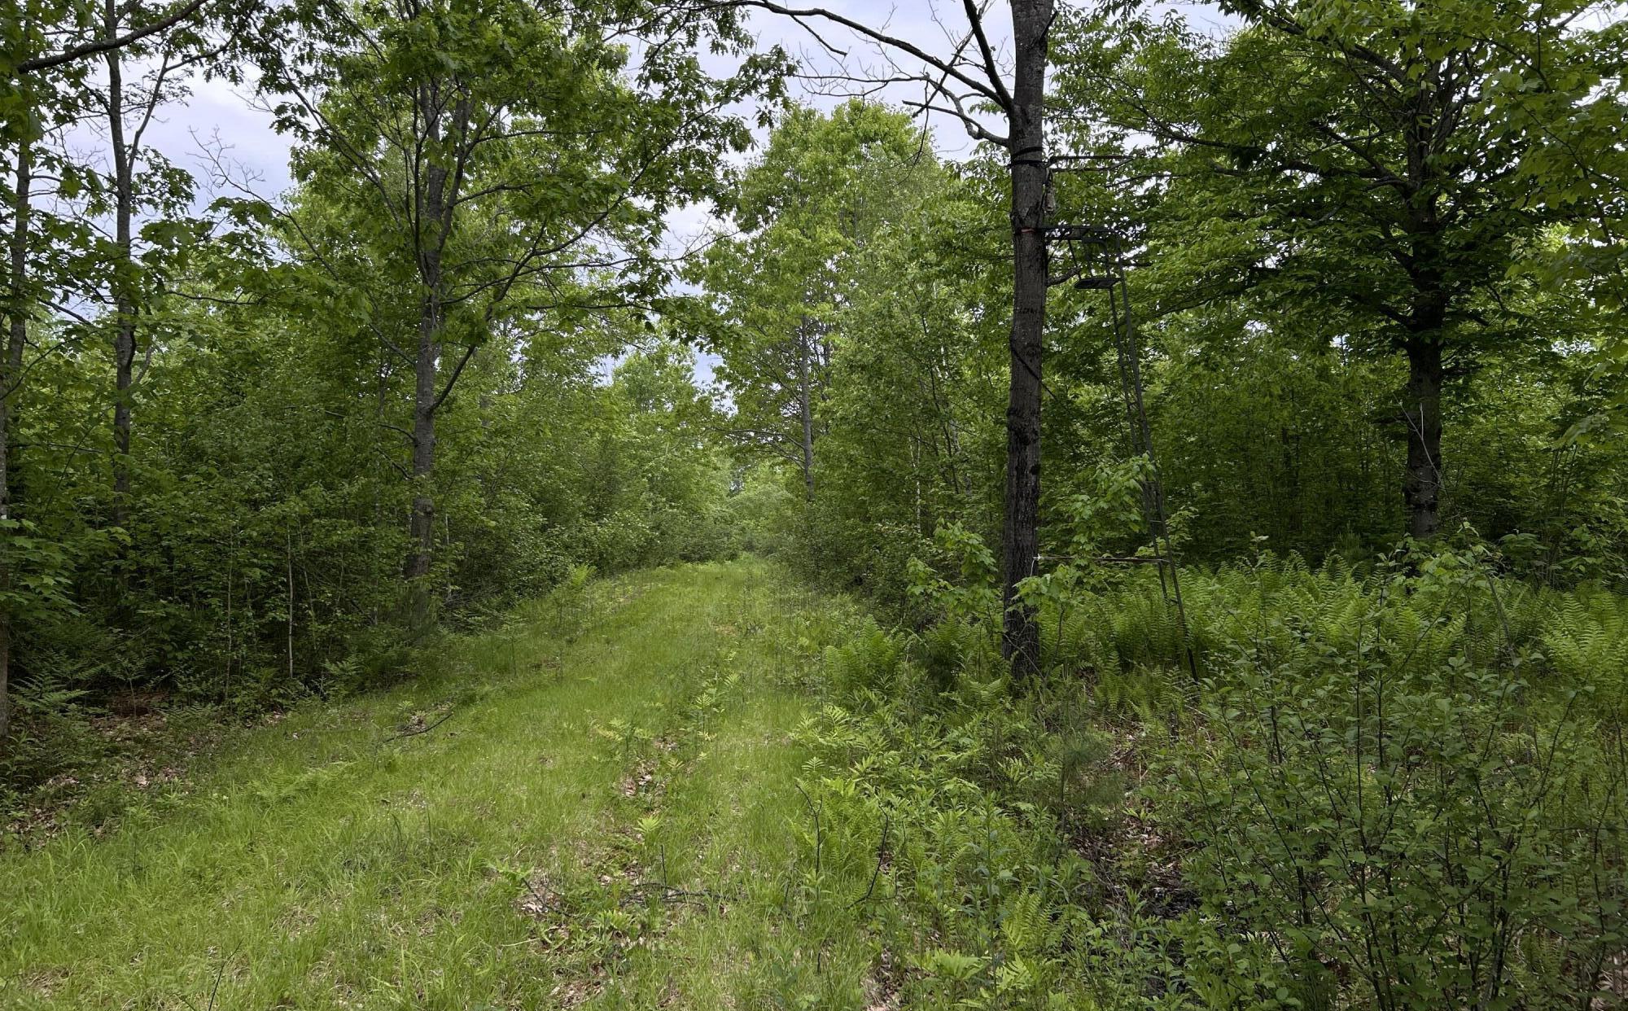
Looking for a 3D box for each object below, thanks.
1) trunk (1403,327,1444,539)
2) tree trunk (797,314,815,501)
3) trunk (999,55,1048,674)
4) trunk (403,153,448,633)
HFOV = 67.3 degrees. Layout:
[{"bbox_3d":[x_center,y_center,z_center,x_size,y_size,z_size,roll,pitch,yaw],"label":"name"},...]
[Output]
[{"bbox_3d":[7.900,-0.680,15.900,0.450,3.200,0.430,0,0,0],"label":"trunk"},{"bbox_3d":[-0.200,-2.250,32.000,0.310,5.500,0.290,-1,0,0],"label":"tree trunk"},{"bbox_3d":[1.900,-1.280,11.100,0.360,5.600,0.340,1,0,0],"label":"trunk"},{"bbox_3d":[-4.600,-1.410,14.500,0.340,5.750,0.320,2,0,0],"label":"trunk"}]

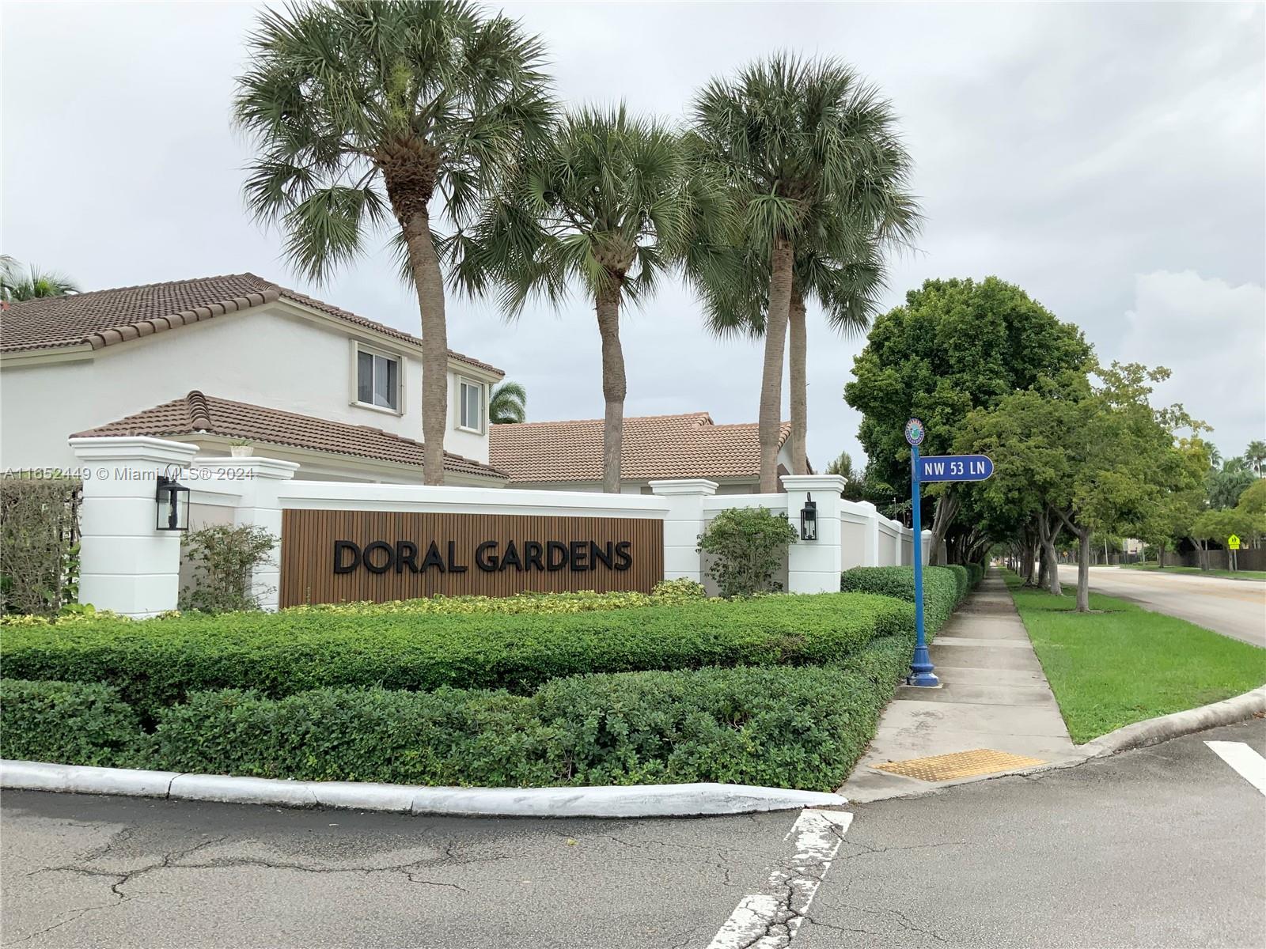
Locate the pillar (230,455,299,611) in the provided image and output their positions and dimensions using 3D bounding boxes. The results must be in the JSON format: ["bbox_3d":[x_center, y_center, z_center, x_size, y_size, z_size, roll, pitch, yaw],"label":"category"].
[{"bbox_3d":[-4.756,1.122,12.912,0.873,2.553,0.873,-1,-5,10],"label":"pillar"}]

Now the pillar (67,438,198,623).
[{"bbox_3d":[-5.165,0.953,10.924,0.873,2.553,0.873,-1,-5,11],"label":"pillar"}]

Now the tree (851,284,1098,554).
[{"bbox_3d":[9.097,-0.813,28.671,6.738,9.276,6.738,0,-5,0],"label":"tree"}]

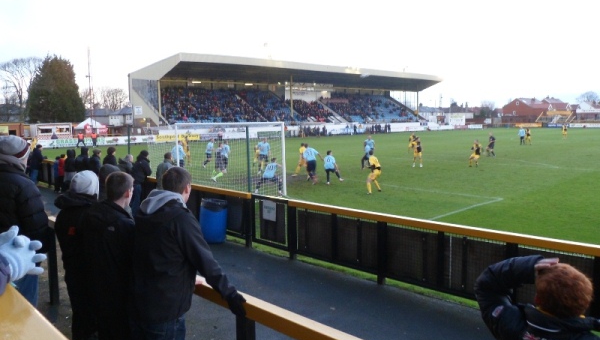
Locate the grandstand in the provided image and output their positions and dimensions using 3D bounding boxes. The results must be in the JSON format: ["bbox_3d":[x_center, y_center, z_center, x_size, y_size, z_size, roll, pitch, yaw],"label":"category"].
[{"bbox_3d":[2.887,-12.182,84.436,62.275,10.900,14.000,-7,9,-43],"label":"grandstand"}]

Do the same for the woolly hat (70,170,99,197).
[{"bbox_3d":[-1.658,0.108,3.600,0.210,0.215,0.230,4,8,37],"label":"woolly hat"}]

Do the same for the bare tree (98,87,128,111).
[{"bbox_3d":[-50.958,-16.922,128.637,8.500,11.360,8.500,-3,7,-21],"label":"bare tree"}]

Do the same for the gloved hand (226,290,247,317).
[{"bbox_3d":[-0.407,0.859,3.000,0.120,0.155,0.100,6,9,43],"label":"gloved hand"}]

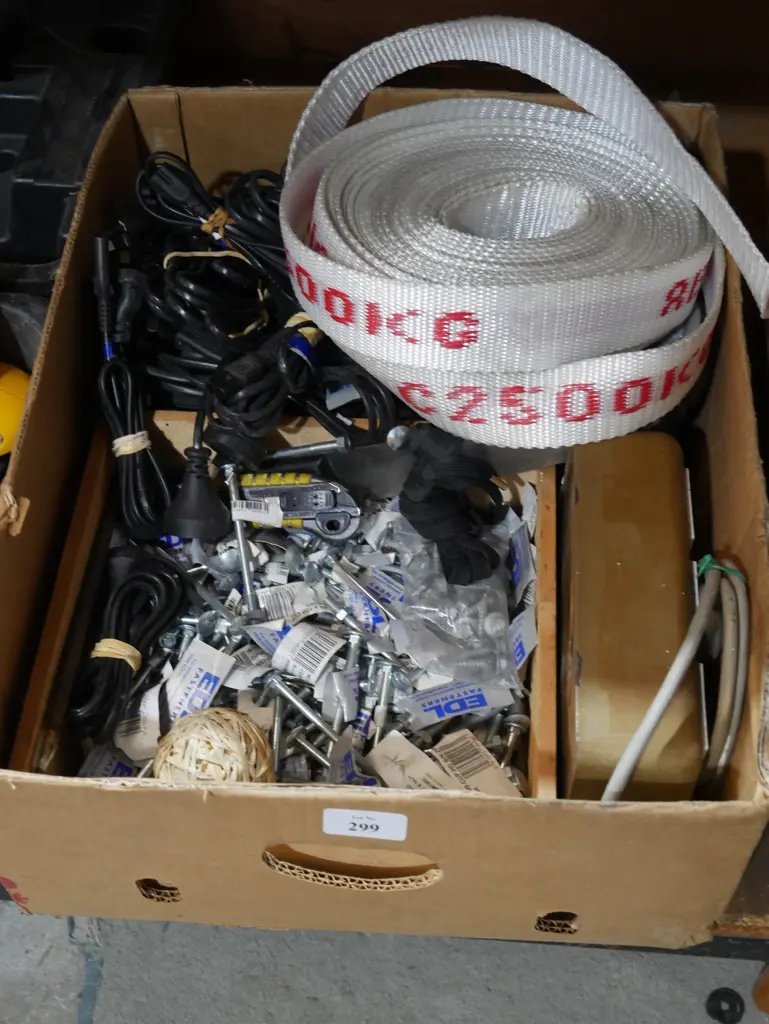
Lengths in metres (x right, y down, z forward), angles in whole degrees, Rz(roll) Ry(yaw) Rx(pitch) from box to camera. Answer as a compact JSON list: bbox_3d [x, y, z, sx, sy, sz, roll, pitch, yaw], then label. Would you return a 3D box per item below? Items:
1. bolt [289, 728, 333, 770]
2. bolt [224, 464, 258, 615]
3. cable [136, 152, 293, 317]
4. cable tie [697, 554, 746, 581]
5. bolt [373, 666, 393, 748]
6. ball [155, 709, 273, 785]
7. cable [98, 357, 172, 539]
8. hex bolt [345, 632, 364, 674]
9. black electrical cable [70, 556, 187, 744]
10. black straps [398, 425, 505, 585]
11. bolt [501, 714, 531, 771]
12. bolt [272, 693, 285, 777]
[{"bbox_3d":[-0.040,0.132,0.820,0.012,0.012,0.033,-36,47,-24],"label":"bolt"},{"bbox_3d":[-0.085,0.015,0.885,0.011,0.011,0.101,-9,64,-7],"label":"bolt"},{"bbox_3d":[-0.117,-0.191,1.018,0.080,0.055,0.145,-32,59,-22],"label":"cable"},{"bbox_3d":[0.191,0.031,0.838,0.027,0.014,0.012,2,54,3],"label":"cable tie"},{"bbox_3d":[-0.003,0.114,0.860,0.012,0.012,0.052,6,78,5],"label":"bolt"},{"bbox_3d":[-0.092,0.140,0.800,0.067,0.063,0.067,0,53,0],"label":"ball"},{"bbox_3d":[-0.155,-0.041,0.923,0.036,0.028,0.114,-11,70,-7],"label":"cable"},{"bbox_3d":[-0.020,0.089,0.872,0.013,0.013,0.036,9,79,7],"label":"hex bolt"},{"bbox_3d":[-0.154,0.078,0.877,0.050,0.032,0.108,9,63,8],"label":"black electrical cable"},{"bbox_3d":[0.040,-0.007,0.873,0.060,0.045,0.090,2,54,4],"label":"black straps"},{"bbox_3d":[0.069,0.127,0.820,0.015,0.015,0.036,14,57,11],"label":"bolt"},{"bbox_3d":[-0.059,0.123,0.820,0.008,0.008,0.049,-1,57,0],"label":"bolt"}]

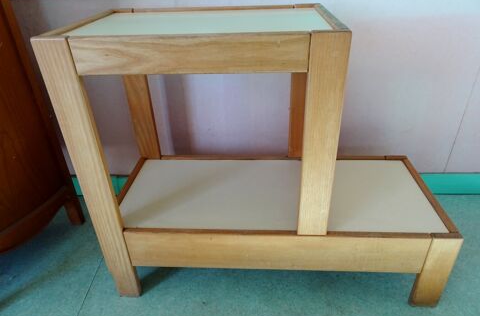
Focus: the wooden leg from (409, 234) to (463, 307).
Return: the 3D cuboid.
[{"bbox_3d":[0.473,0.279,0.814,0.065,0.240,0.021,0,31,5],"label":"wooden leg"}]

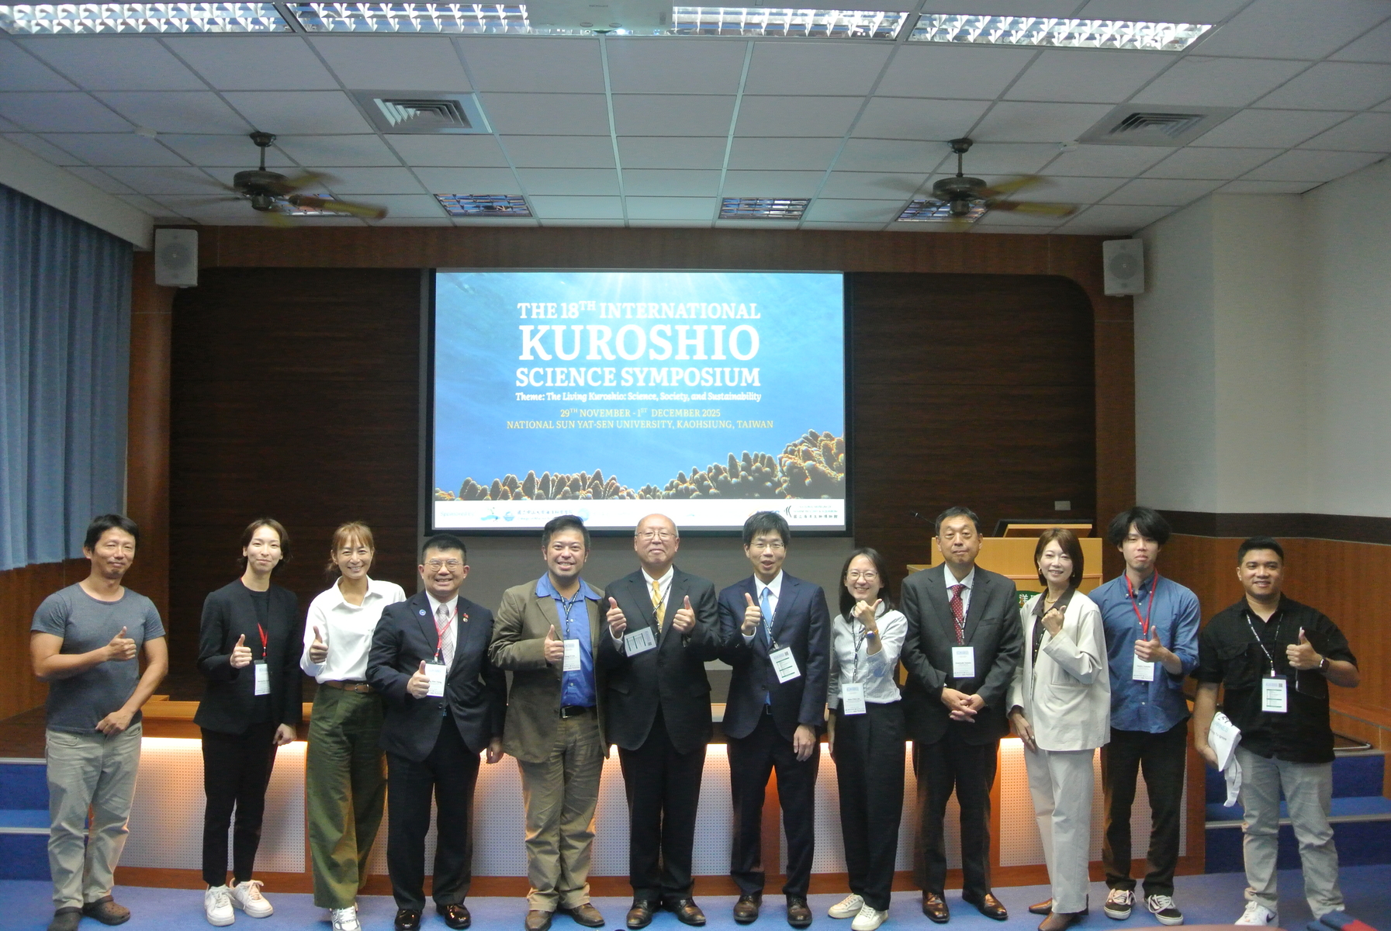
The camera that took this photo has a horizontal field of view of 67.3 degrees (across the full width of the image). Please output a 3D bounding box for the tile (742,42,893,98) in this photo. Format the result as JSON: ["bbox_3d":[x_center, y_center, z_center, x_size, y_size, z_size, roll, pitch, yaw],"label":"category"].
[{"bbox_3d":[0.517,-1.718,4.553,0.600,0.018,0.600,0,-1,-2],"label":"tile"}]

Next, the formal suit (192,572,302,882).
[{"bbox_3d":[-1.932,1.157,4.512,0.460,1.319,0.360,0,0,-11],"label":"formal suit"}]

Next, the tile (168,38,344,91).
[{"bbox_3d":[-1.863,-1.700,4.418,0.595,0.020,0.595,0,-1,-2],"label":"tile"}]

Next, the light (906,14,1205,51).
[{"bbox_3d":[1.433,-1.737,4.134,1.200,0.090,0.310,0,-1,-2],"label":"light"}]

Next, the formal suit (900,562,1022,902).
[{"bbox_3d":[1.156,1.168,4.564,0.530,1.471,0.370,0,0,6],"label":"formal suit"}]

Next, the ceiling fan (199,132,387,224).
[{"bbox_3d":[-2.220,-1.515,5.360,1.280,0.410,1.280,0,-1,-2],"label":"ceiling fan"}]

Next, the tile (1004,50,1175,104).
[{"bbox_3d":[1.701,-1.687,4.530,0.595,0.020,0.595,0,-1,-2],"label":"tile"}]

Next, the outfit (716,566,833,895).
[{"bbox_3d":[0.335,1.135,4.488,0.480,1.400,0.360,0,-1,5],"label":"outfit"}]

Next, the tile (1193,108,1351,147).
[{"bbox_3d":[2.867,-1.675,5.177,0.595,0.020,0.595,0,-1,-2],"label":"tile"}]

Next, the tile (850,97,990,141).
[{"bbox_3d":[1.101,-1.692,5.092,0.595,0.020,0.595,0,-1,-2],"label":"tile"}]

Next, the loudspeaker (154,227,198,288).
[{"bbox_3d":[-3.540,-1.410,7.120,0.270,0.395,0.240,0,4,-21],"label":"loudspeaker"}]

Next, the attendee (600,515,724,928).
[{"bbox_3d":[-0.152,1.063,4.460,0.520,1.720,0.440,0,-1,0],"label":"attendee"}]

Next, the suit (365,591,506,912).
[{"bbox_3d":[-1.110,1.218,4.464,0.587,1.358,0.420,0,0,-10],"label":"suit"}]

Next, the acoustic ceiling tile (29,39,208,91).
[{"bbox_3d":[-2.483,-1.721,4.470,0.600,0.018,0.600,0,-1,-2],"label":"acoustic ceiling tile"}]

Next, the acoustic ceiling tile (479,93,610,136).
[{"bbox_3d":[-0.708,-1.720,5.118,0.600,0.018,0.600,0,-1,-2],"label":"acoustic ceiling tile"}]

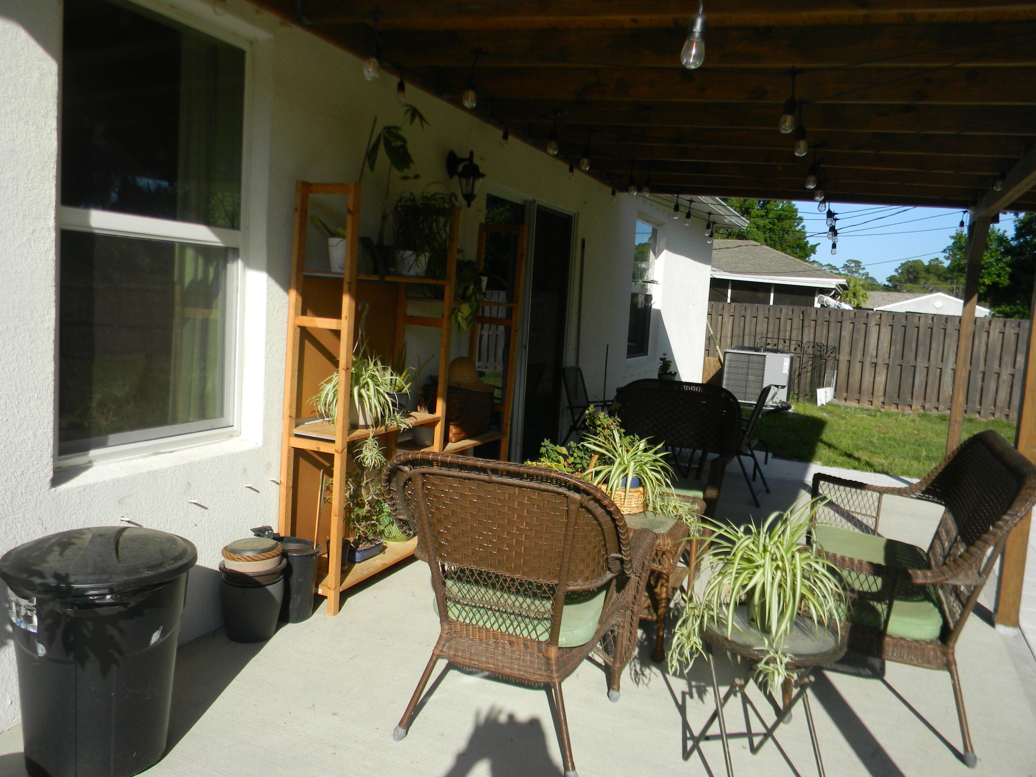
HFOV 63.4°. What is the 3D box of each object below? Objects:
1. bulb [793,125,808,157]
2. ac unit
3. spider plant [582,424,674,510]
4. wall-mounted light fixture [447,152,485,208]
[{"bbox_3d":[1.001,-0.878,2.970,0.048,0.112,0.048,6,6,22],"label":"bulb"},{"bbox_3d":[3.716,-0.195,12.963,0.920,0.860,0.900,6,6,22],"label":"ac unit"},{"bbox_3d":[0.461,0.319,3.530,0.390,0.350,0.370,6,6,22],"label":"spider plant"},{"bbox_3d":[-0.286,-1.179,4.717,0.215,0.330,0.175,6,6,22],"label":"wall-mounted light fixture"}]

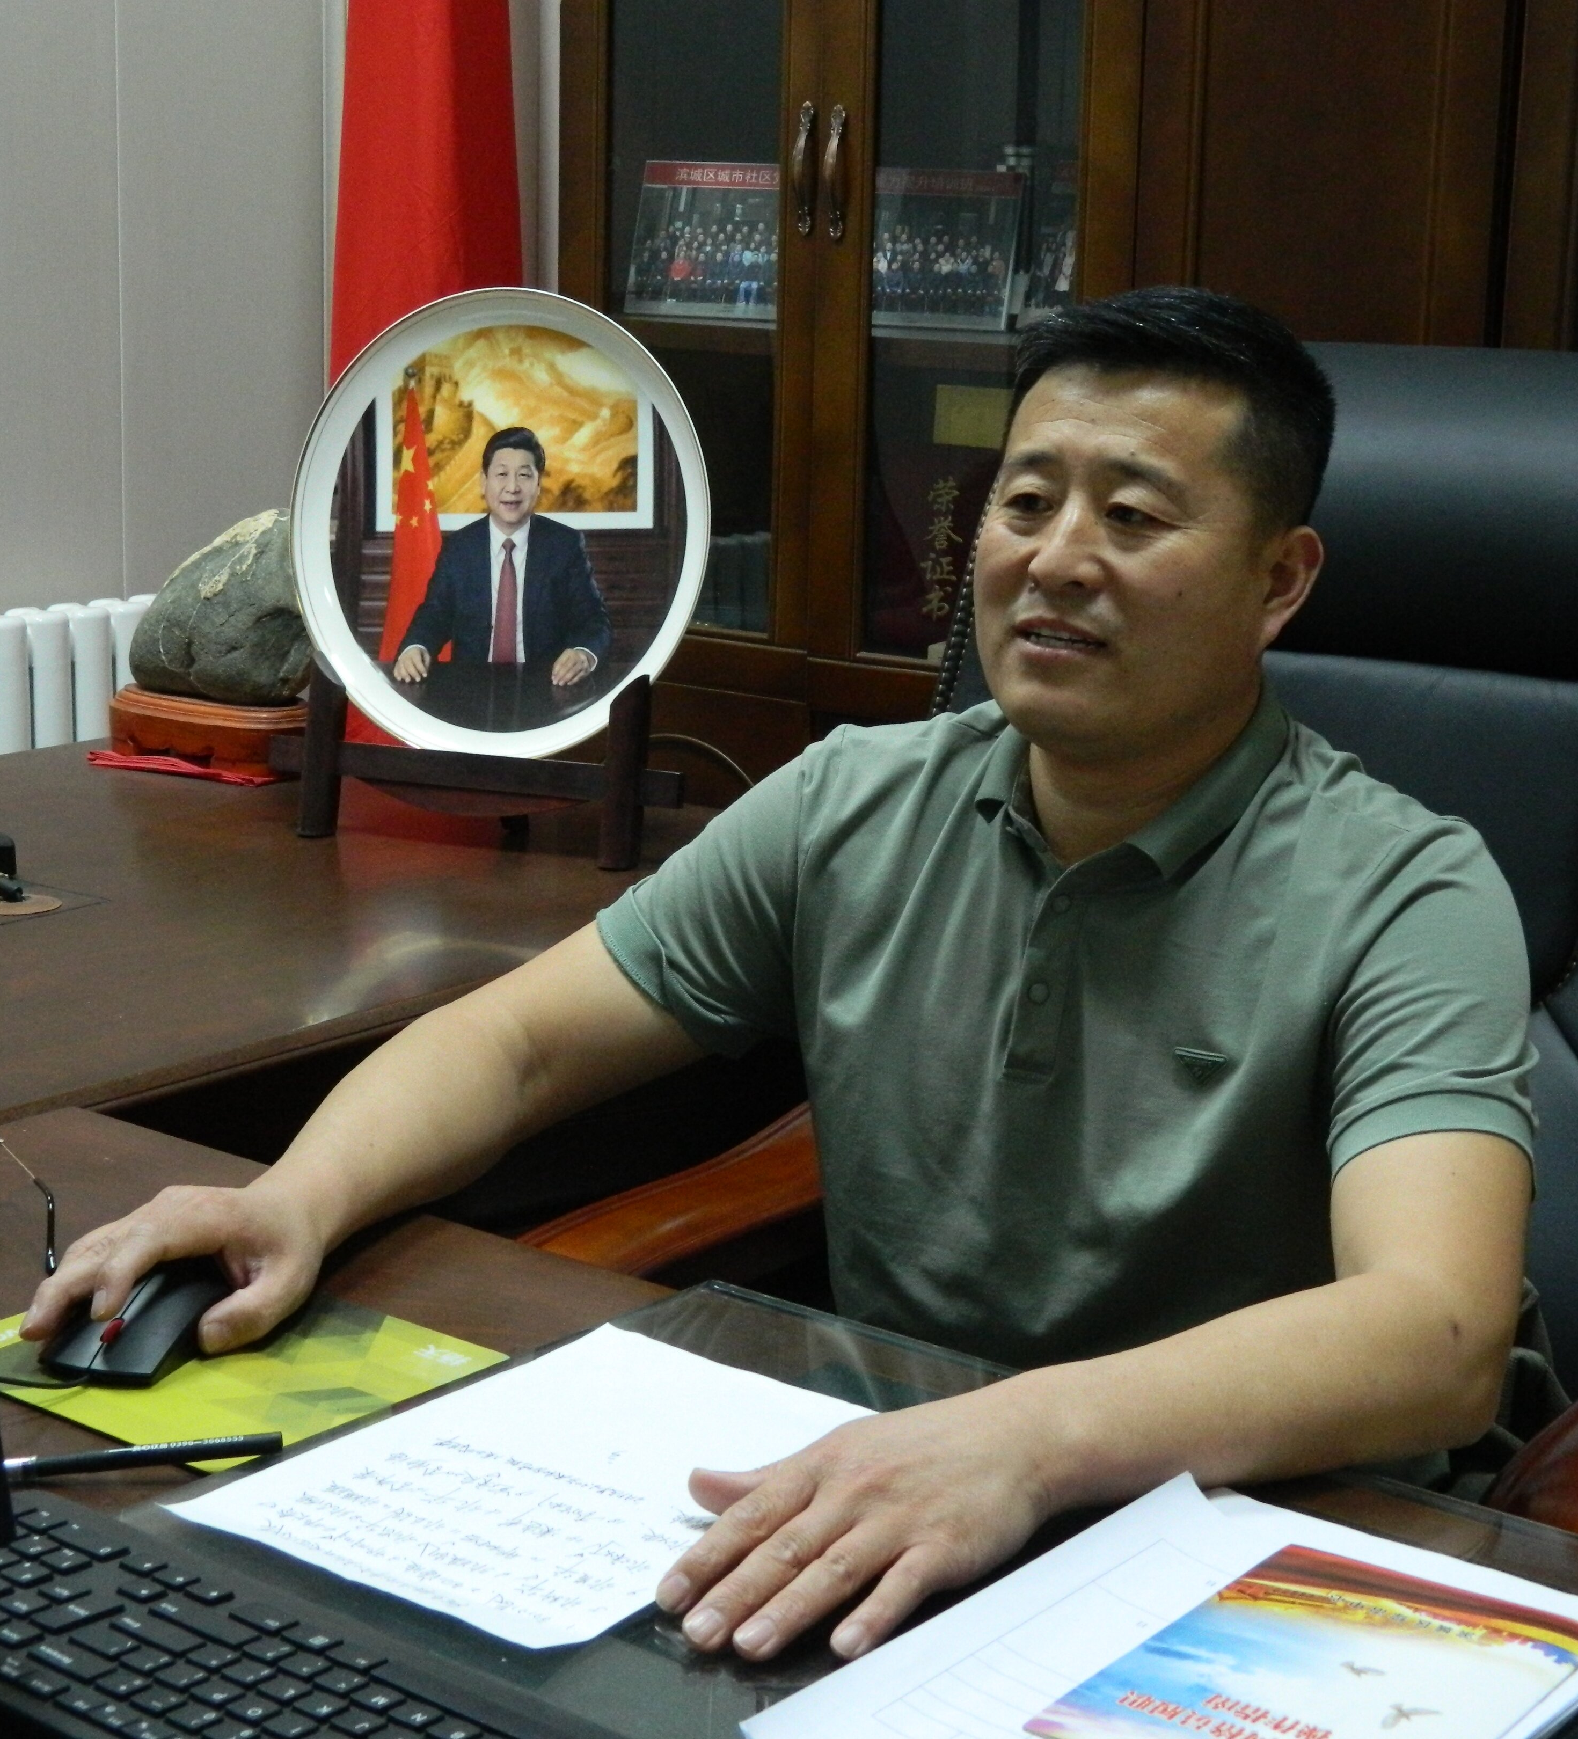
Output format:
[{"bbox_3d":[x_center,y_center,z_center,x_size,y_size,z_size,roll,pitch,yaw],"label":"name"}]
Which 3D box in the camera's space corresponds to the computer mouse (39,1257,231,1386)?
[{"bbox_3d":[-0.309,0.212,1.517,0.061,0.037,0.112,5,13,14],"label":"computer mouse"}]

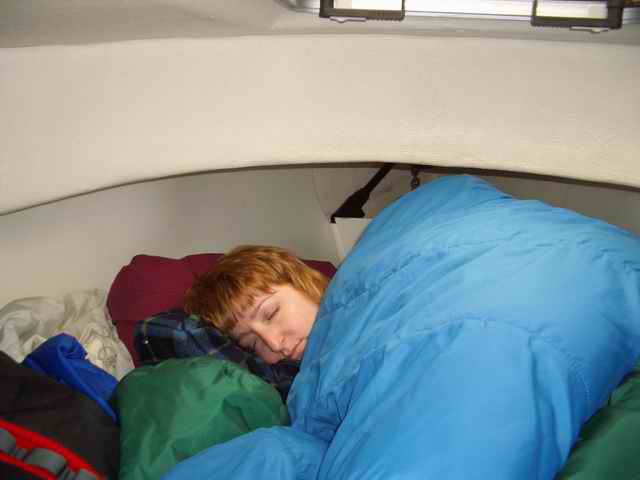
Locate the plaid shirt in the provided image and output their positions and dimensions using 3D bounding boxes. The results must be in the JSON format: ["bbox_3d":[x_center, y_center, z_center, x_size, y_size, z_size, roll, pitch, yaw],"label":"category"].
[{"bbox_3d":[-0.184,0.196,1.140,0.290,0.130,0.210,2,15,6],"label":"plaid shirt"}]

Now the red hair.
[{"bbox_3d":[-0.117,0.097,1.190,0.210,0.180,0.200,35,23,-15],"label":"red hair"}]

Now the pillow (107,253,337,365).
[{"bbox_3d":[-0.186,0.131,1.290,0.480,0.180,0.320,0,15,0],"label":"pillow"}]

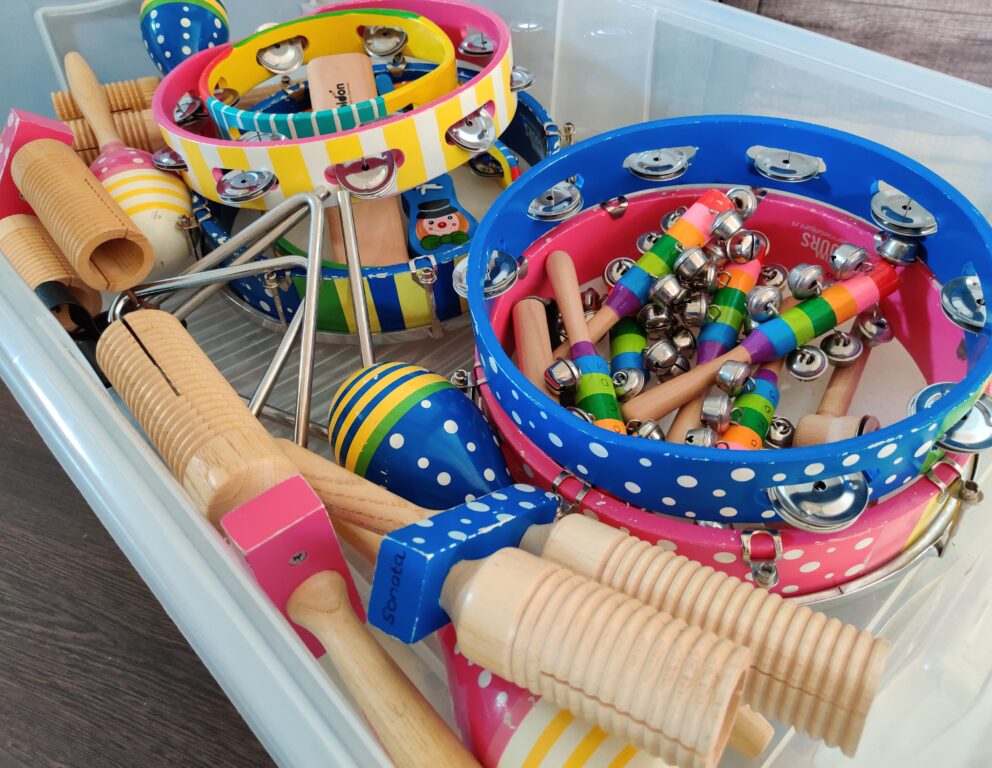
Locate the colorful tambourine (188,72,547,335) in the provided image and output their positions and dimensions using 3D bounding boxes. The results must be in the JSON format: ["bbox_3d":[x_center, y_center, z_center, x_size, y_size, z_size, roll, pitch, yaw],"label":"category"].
[{"bbox_3d":[-0.078,-0.138,0.560,0.260,0.053,0.260,-6,49,0],"label":"colorful tambourine"}]

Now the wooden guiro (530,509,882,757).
[{"bbox_3d":[0.075,0.088,0.297,0.123,0.040,0.040,19,53,28],"label":"wooden guiro"}]

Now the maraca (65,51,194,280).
[{"bbox_3d":[-0.276,-0.170,0.577,0.065,0.065,0.236,-25,64,-16],"label":"maraca"}]

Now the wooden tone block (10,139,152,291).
[{"bbox_3d":[-0.247,-0.102,0.473,0.041,0.041,0.111,-34,58,-22],"label":"wooden tone block"}]

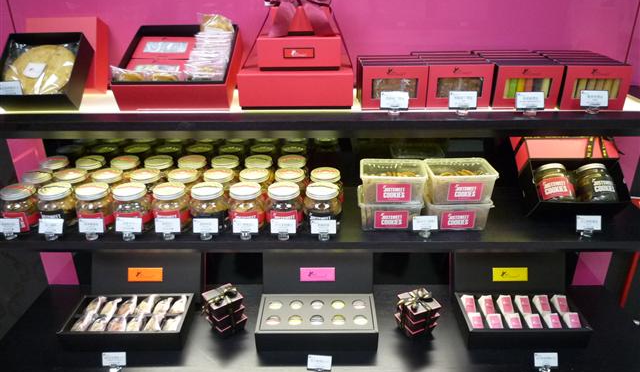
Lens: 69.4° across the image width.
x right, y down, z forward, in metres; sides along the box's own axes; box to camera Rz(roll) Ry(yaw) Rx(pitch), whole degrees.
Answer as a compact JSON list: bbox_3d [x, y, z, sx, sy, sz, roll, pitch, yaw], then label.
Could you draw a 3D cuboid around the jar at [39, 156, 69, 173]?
[{"bbox_3d":[-0.796,-0.026,1.413,0.097,0.104,0.097,0,23,0],"label":"jar"}]

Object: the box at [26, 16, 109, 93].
[{"bbox_3d":[-0.669,-0.342,1.226,0.184,0.184,0.062,0,-2,0],"label":"box"}]

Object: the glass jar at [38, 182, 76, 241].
[{"bbox_3d":[-0.686,0.056,1.220,0.097,0.105,0.097,0,24,0],"label":"glass jar"}]

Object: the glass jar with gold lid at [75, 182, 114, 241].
[{"bbox_3d":[-0.591,0.056,1.222,0.097,0.104,0.097,0,23,0],"label":"glass jar with gold lid"}]

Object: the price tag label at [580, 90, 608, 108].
[{"bbox_3d":[0.534,-0.168,0.898,0.054,0.034,0.006,0,6,0],"label":"price tag label"}]

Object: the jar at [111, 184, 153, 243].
[{"bbox_3d":[-0.498,0.054,1.224,0.097,0.104,0.097,0,23,0],"label":"jar"}]

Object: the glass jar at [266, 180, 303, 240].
[{"bbox_3d":[-0.093,0.056,1.220,0.097,0.105,0.097,0,24,0],"label":"glass jar"}]

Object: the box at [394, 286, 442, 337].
[{"bbox_3d":[0.306,0.385,1.425,0.105,0.092,0.105,-9,25,-20],"label":"box"}]

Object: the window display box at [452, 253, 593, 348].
[{"bbox_3d":[0.606,0.315,1.408,0.348,0.232,0.255,0,23,1],"label":"window display box"}]

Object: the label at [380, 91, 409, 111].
[{"bbox_3d":[0.146,-0.167,0.898,0.054,0.034,0.006,0,6,0],"label":"label"}]

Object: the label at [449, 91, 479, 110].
[{"bbox_3d":[0.327,-0.196,1.057,0.063,0.042,0.006,0,6,0],"label":"label"}]

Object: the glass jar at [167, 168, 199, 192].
[{"bbox_3d":[-0.385,0.014,1.316,0.097,0.104,0.097,0,23,0],"label":"glass jar"}]

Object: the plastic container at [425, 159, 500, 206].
[{"bbox_3d":[0.360,-0.011,1.202,0.166,0.082,0.124,0,23,0],"label":"plastic container"}]

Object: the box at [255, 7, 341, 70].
[{"bbox_3d":[-0.049,-0.373,1.156,0.195,0.142,0.165,0,24,0],"label":"box"}]

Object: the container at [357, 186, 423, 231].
[{"bbox_3d":[0.161,0.046,1.068,0.141,0.068,0.115,1,24,1],"label":"container"}]

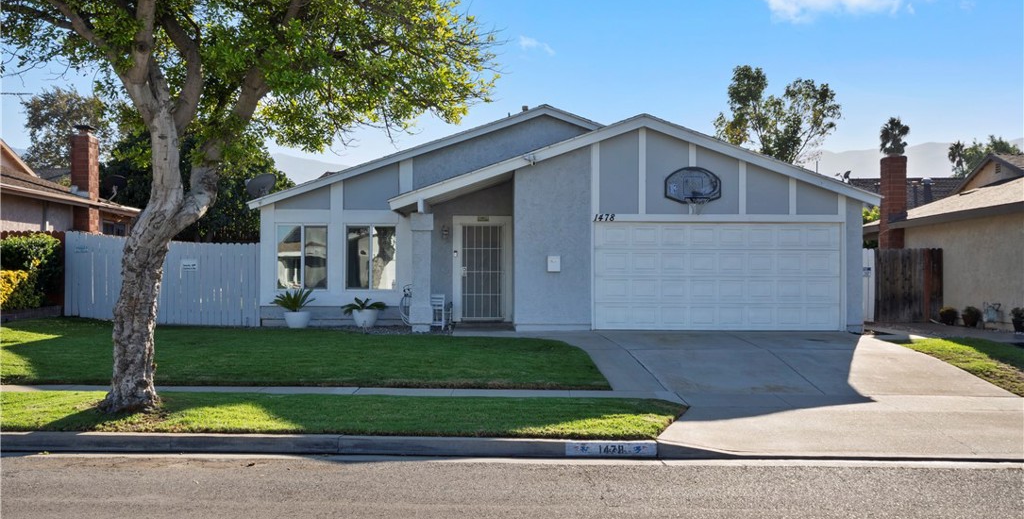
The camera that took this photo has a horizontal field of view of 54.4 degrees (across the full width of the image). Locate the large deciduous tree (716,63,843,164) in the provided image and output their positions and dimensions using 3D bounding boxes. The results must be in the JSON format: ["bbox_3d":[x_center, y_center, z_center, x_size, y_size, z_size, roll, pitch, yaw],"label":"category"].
[{"bbox_3d":[11.200,-3.700,42.000,5.500,9.100,5.200,0,0,2],"label":"large deciduous tree"}]

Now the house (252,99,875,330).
[{"bbox_3d":[1.050,-0.900,25.200,12.500,4.630,11.500,0,0,2],"label":"house"}]

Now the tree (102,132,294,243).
[{"bbox_3d":[-9.300,-1.350,30.500,6.200,5.300,5.600,0,0,2],"label":"tree"}]

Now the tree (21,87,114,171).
[{"bbox_3d":[-22.900,-4.000,52.000,5.800,9.800,5.600,0,0,2],"label":"tree"}]

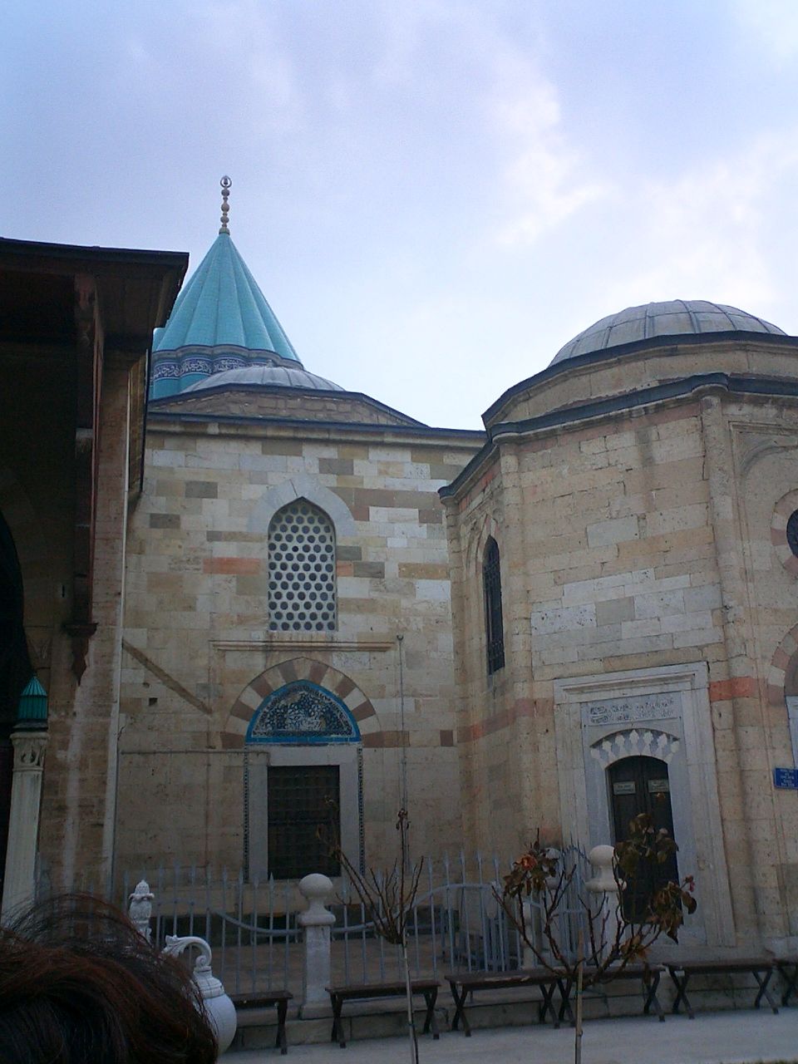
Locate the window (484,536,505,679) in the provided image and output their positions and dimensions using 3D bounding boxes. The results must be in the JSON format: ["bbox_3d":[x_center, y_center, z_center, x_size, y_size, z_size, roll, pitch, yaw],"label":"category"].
[{"bbox_3d":[1.573,1.161,18.843,0.170,2.300,0.840,2,-17,-13],"label":"window"}]

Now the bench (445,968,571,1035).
[{"bbox_3d":[1.036,4.609,11.127,1.060,0.475,0.420,3,-17,-15],"label":"bench"}]

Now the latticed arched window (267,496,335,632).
[{"bbox_3d":[-1.776,0.584,20.566,1.220,2.540,0.200,2,-17,-13],"label":"latticed arched window"}]

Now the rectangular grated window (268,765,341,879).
[{"bbox_3d":[-1.617,4.906,19.286,1.250,1.900,0.180,2,-17,-13],"label":"rectangular grated window"}]

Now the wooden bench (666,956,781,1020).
[{"bbox_3d":[3.341,4.714,11.739,1.060,0.475,0.420,1,-17,-11],"label":"wooden bench"}]

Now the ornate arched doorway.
[{"bbox_3d":[3.379,4.183,15.624,0.930,2.220,0.220,-12,-19,30],"label":"ornate arched doorway"}]

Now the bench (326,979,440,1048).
[{"bbox_3d":[-0.163,4.525,10.709,1.060,0.475,0.420,3,-17,-15],"label":"bench"}]

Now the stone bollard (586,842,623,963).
[{"bbox_3d":[2.214,3.992,12.165,0.350,1.262,0.350,3,-17,-15],"label":"stone bollard"}]

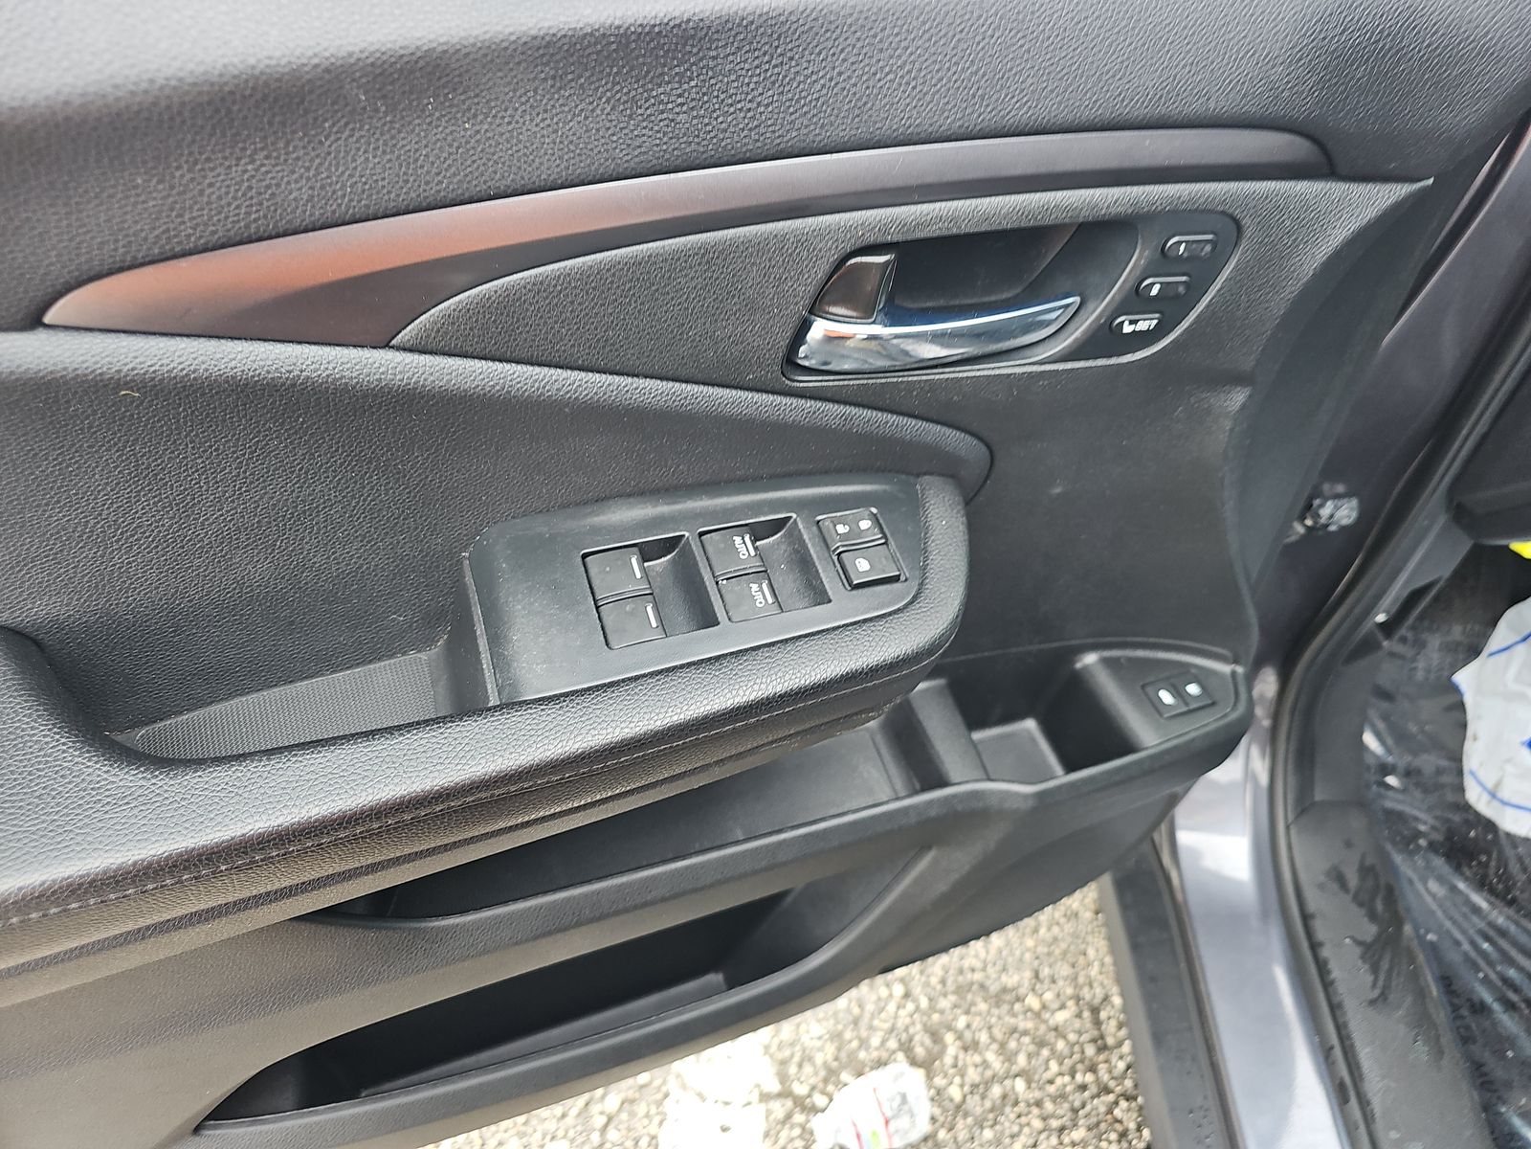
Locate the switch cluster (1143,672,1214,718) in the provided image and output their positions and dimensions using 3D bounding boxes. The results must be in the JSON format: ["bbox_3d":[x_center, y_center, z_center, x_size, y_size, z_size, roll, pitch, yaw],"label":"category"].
[{"bbox_3d":[0.245,0.073,0.607,0.041,0.008,0.022,-10,57,-25],"label":"switch cluster"}]

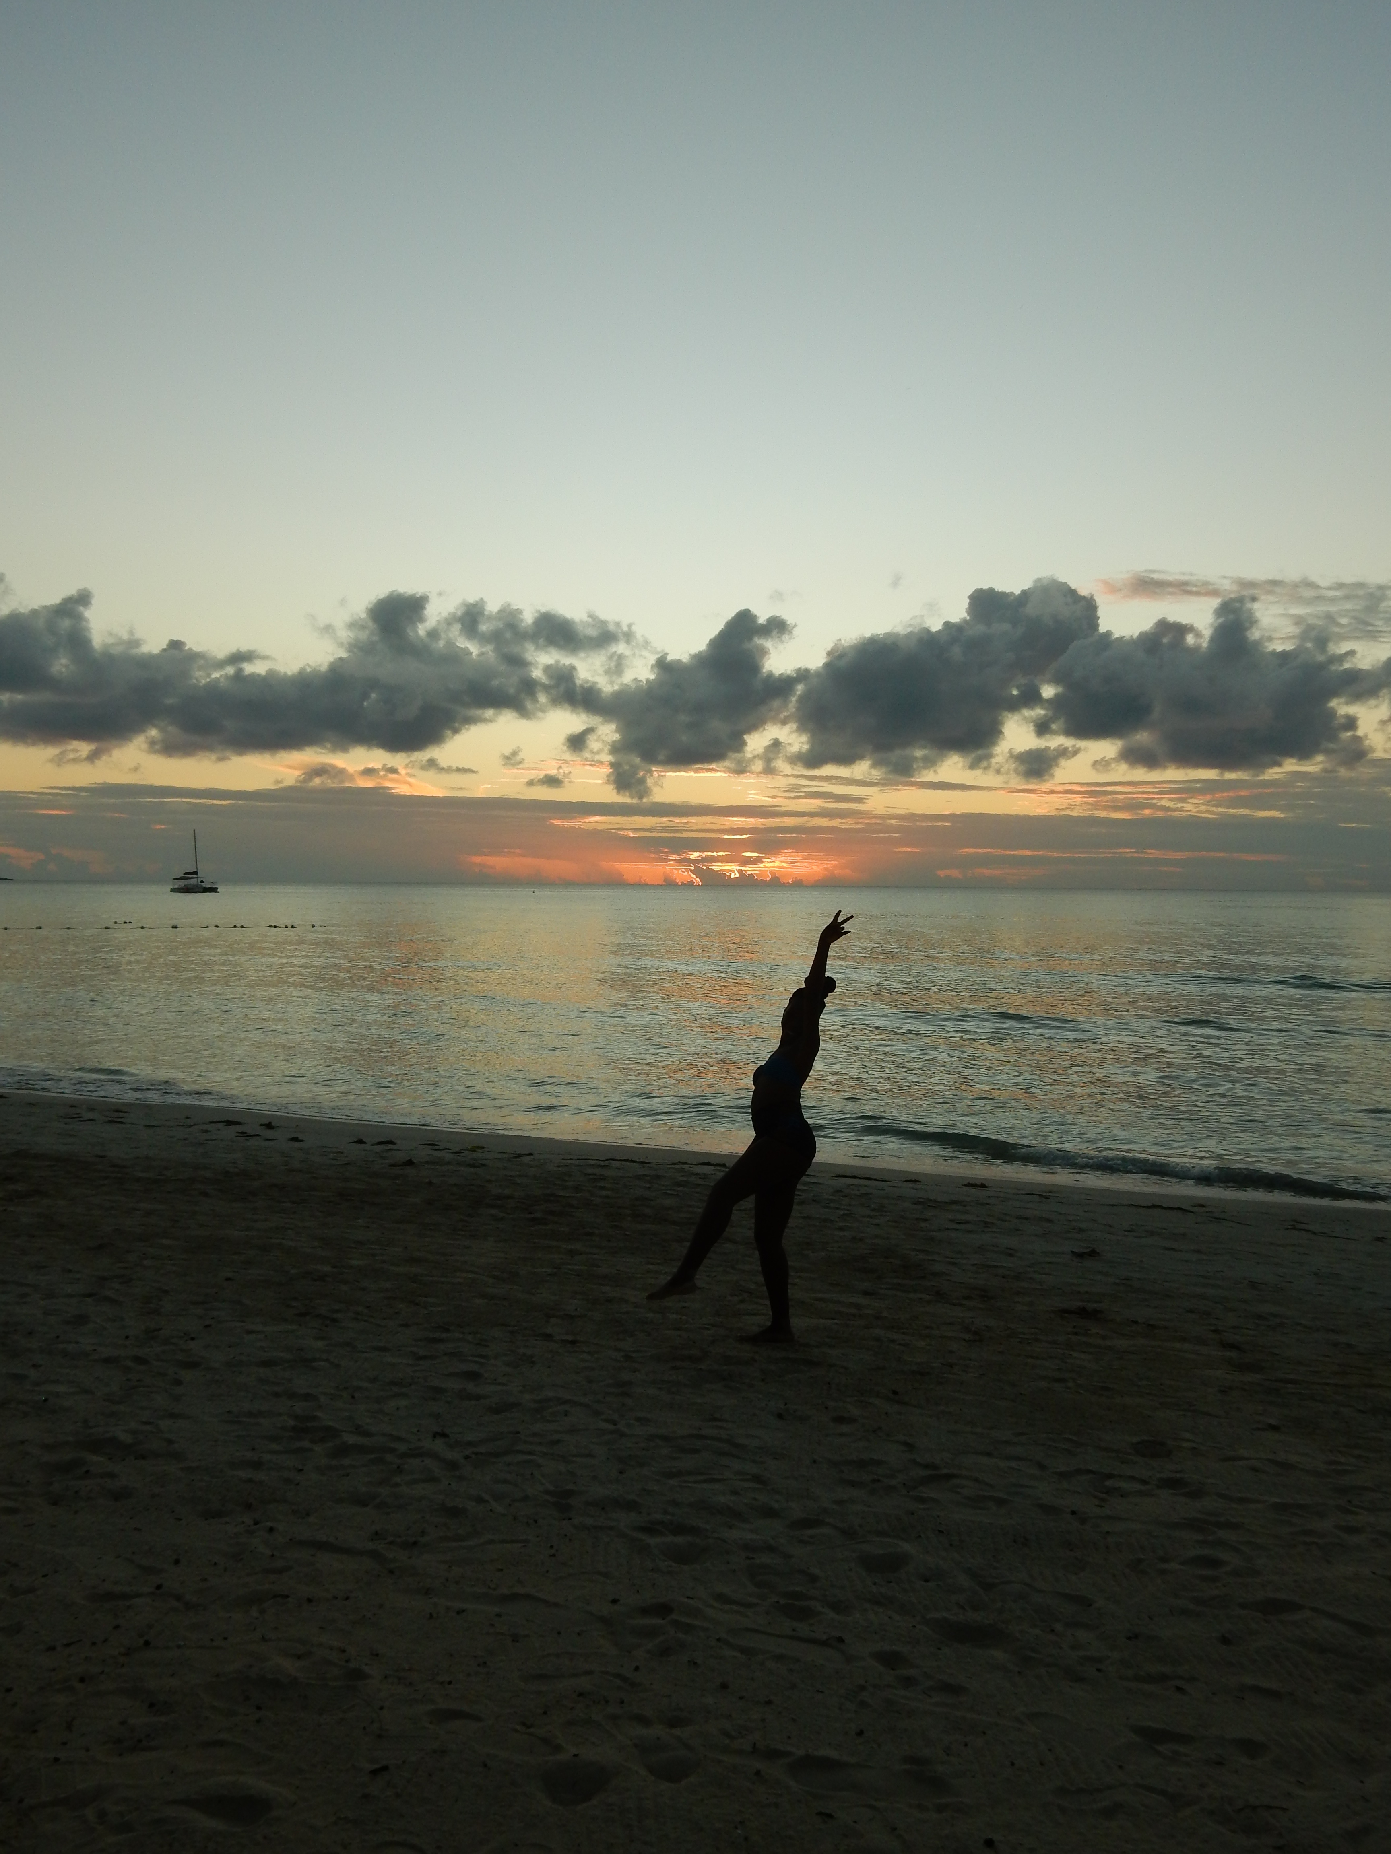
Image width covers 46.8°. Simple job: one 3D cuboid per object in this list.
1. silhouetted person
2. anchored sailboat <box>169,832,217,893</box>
[{"bbox_3d":[0.245,0.861,7.050,0.860,1.880,0.500,1,1,8],"label":"silhouetted person"},{"bbox_3d":[-124.691,-16.046,400.000,11.500,15.800,6.500,0,2,-17],"label":"anchored sailboat"}]

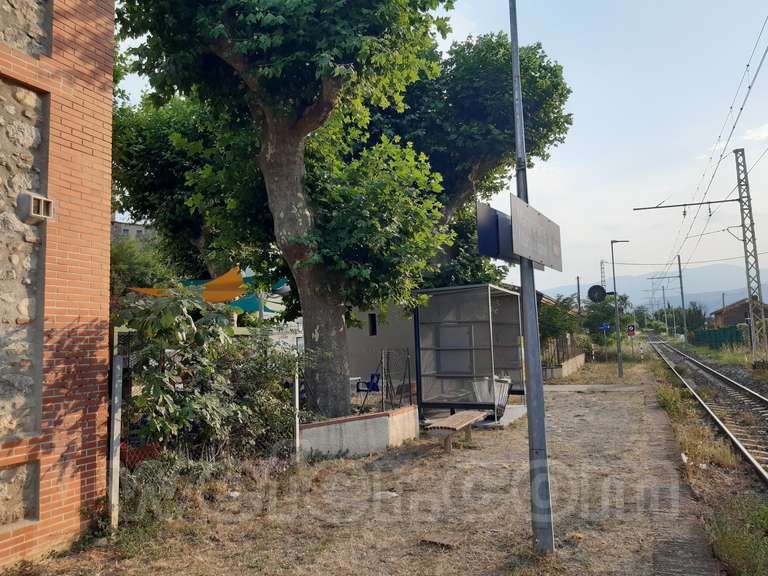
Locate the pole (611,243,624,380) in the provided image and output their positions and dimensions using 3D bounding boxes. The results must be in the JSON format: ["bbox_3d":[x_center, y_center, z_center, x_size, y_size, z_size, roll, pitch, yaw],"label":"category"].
[{"bbox_3d":[9.273,0.799,23.037,0.150,5.420,0.150,-4,-6,24],"label":"pole"}]

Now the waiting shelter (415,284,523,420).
[{"bbox_3d":[1.884,1.357,12.124,1.560,2.580,2.580,-4,-6,24],"label":"waiting shelter"}]

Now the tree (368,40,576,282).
[{"bbox_3d":[2.315,-2.259,17.883,6.800,10.900,6.800,-4,-6,24],"label":"tree"}]

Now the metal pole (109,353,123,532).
[{"bbox_3d":[-2.423,1.390,5.231,0.075,1.550,0.075,-4,-6,24],"label":"metal pole"}]

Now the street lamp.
[{"bbox_3d":[9.464,0.785,22.951,0.620,5.420,0.200,-4,-6,24],"label":"street lamp"}]

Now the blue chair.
[{"bbox_3d":[-0.376,2.429,13.558,0.580,0.850,0.570,-3,-6,8],"label":"blue chair"}]

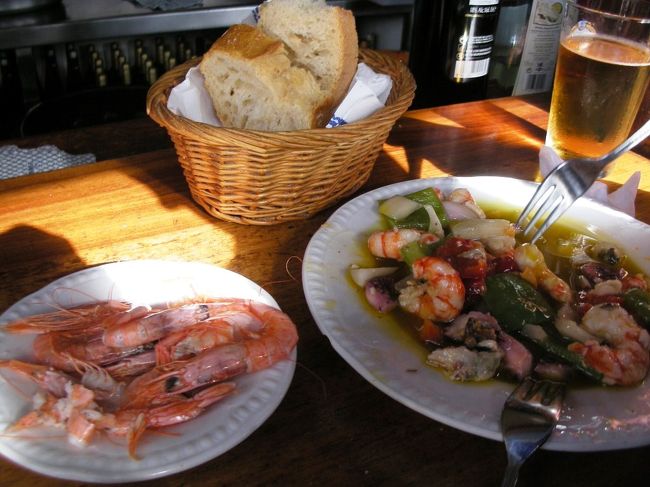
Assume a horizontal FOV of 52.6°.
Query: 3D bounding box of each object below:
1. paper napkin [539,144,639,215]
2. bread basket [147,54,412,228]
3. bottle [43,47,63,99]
[{"bbox_3d":[0.216,-0.048,0.519,0.087,0.038,0.062,20,37,25],"label":"paper napkin"},{"bbox_3d":[-0.030,-0.090,0.525,0.207,0.082,0.200,3,33,0],"label":"bread basket"},{"bbox_3d":[-0.815,-0.473,2.009,0.061,0.230,0.061,-12,36,-21],"label":"bottle"}]

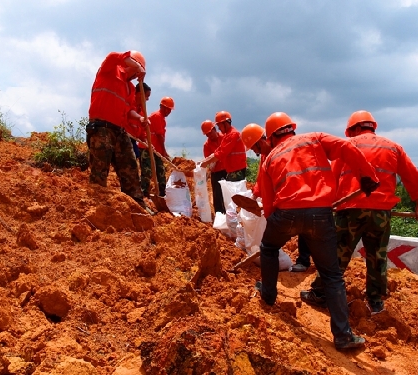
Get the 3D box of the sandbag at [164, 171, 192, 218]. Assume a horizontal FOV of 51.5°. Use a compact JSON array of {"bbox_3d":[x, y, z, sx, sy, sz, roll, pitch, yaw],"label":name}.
[{"bbox_3d":[-0.366,0.072,5.200,0.330,0.570,0.300,0,0,-12],"label":"sandbag"}]

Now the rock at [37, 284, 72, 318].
[{"bbox_3d":[-0.874,0.645,2.450,0.190,0.180,0.180,0,0,0],"label":"rock"}]

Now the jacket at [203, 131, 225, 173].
[{"bbox_3d":[0.107,-0.533,6.600,0.500,0.630,0.360,0,0,30],"label":"jacket"}]

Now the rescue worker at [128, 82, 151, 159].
[{"bbox_3d":[-0.970,-0.600,5.800,0.600,1.620,0.550,0,0,12],"label":"rescue worker"}]

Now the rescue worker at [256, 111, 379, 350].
[{"bbox_3d":[0.770,0.300,3.070,0.800,1.660,0.800,0,0,-13],"label":"rescue worker"}]

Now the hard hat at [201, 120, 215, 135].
[{"bbox_3d":[-0.010,-0.970,7.000,0.280,0.160,0.220,-38,14,-30],"label":"hard hat"}]

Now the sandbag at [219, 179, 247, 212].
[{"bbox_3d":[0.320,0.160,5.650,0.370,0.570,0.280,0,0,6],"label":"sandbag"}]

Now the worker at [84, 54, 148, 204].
[{"bbox_3d":[-0.945,-0.587,4.500,0.540,1.670,0.560,0,0,30],"label":"worker"}]

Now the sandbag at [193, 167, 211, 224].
[{"bbox_3d":[-0.095,0.090,6.450,0.230,0.860,0.240,-6,0,6],"label":"sandbag"}]

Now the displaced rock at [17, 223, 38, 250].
[{"bbox_3d":[-1.382,0.373,3.300,0.160,0.200,0.160,0,0,0],"label":"displaced rock"}]

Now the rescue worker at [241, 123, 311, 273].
[{"bbox_3d":[0.700,0.100,4.450,0.780,1.530,0.580,0,0,-18],"label":"rescue worker"}]

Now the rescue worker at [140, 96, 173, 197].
[{"bbox_3d":[-0.852,-0.664,7.100,0.480,1.660,0.500,0,0,12],"label":"rescue worker"}]

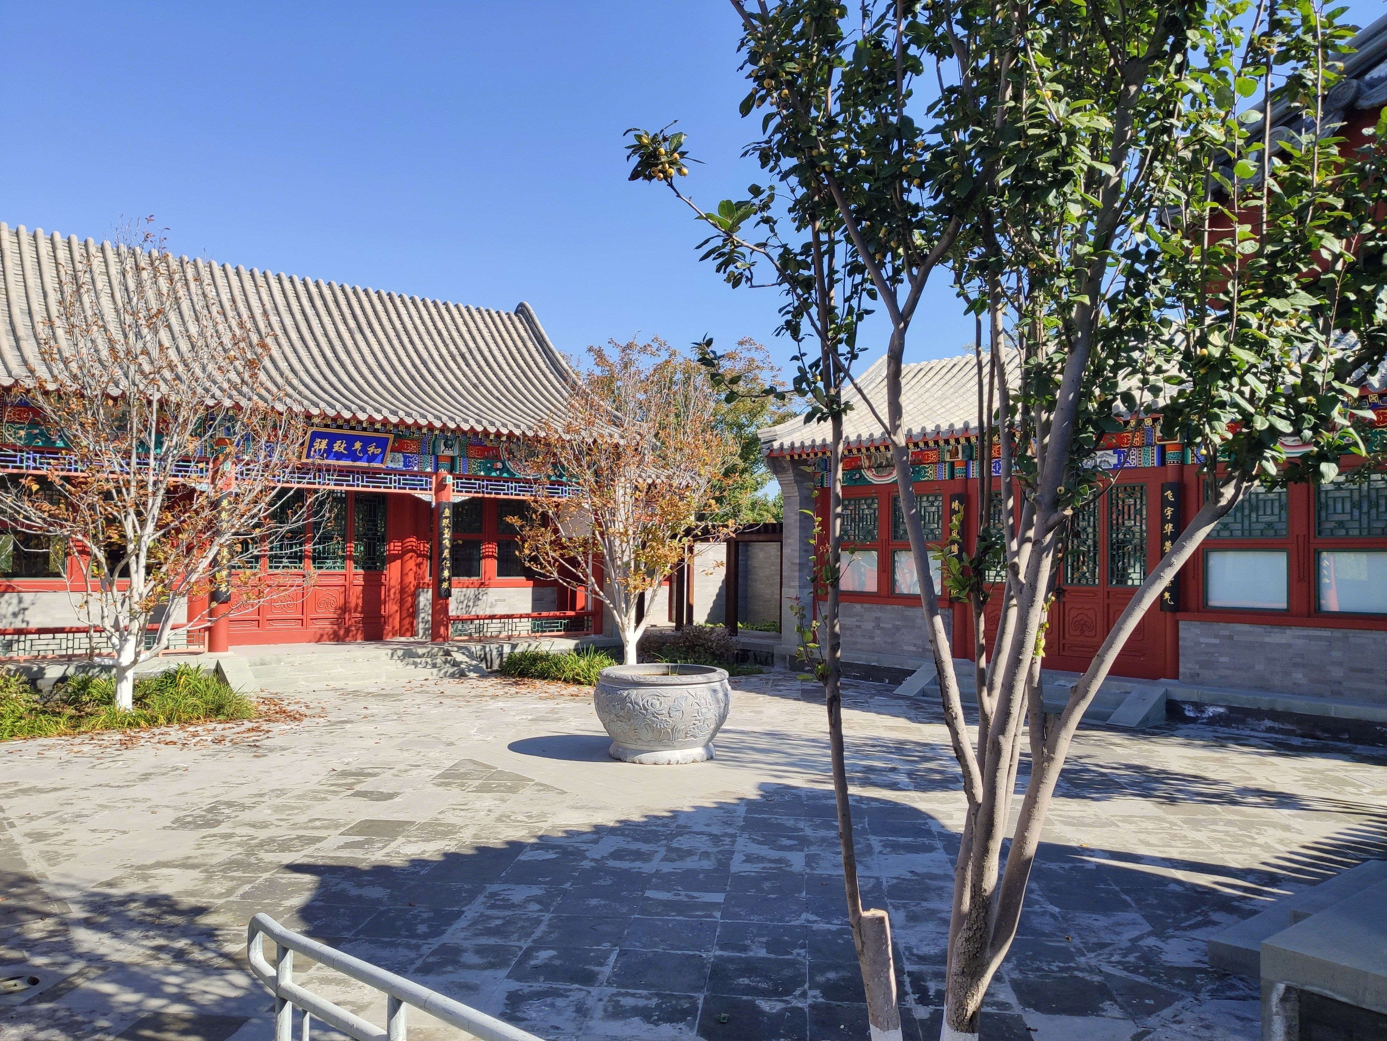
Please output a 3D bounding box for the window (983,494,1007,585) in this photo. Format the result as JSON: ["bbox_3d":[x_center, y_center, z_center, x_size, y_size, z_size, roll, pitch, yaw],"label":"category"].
[{"bbox_3d":[4.480,0.232,15.367,0.070,1.361,0.542,2,-3,-39],"label":"window"}]

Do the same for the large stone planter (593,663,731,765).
[{"bbox_3d":[-0.287,1.846,10.030,1.317,0.794,1.317,1,-2,0],"label":"large stone planter"}]

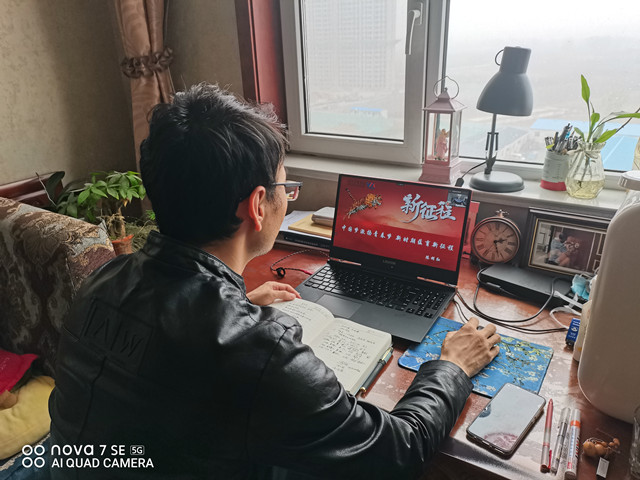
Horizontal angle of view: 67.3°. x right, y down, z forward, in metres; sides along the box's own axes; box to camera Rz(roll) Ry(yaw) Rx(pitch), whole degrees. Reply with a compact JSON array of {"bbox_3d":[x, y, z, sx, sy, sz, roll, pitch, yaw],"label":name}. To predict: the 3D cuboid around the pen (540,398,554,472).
[{"bbox_3d":[0.365,0.305,0.764,0.015,0.013,0.161,9,26,25],"label":"pen"}]

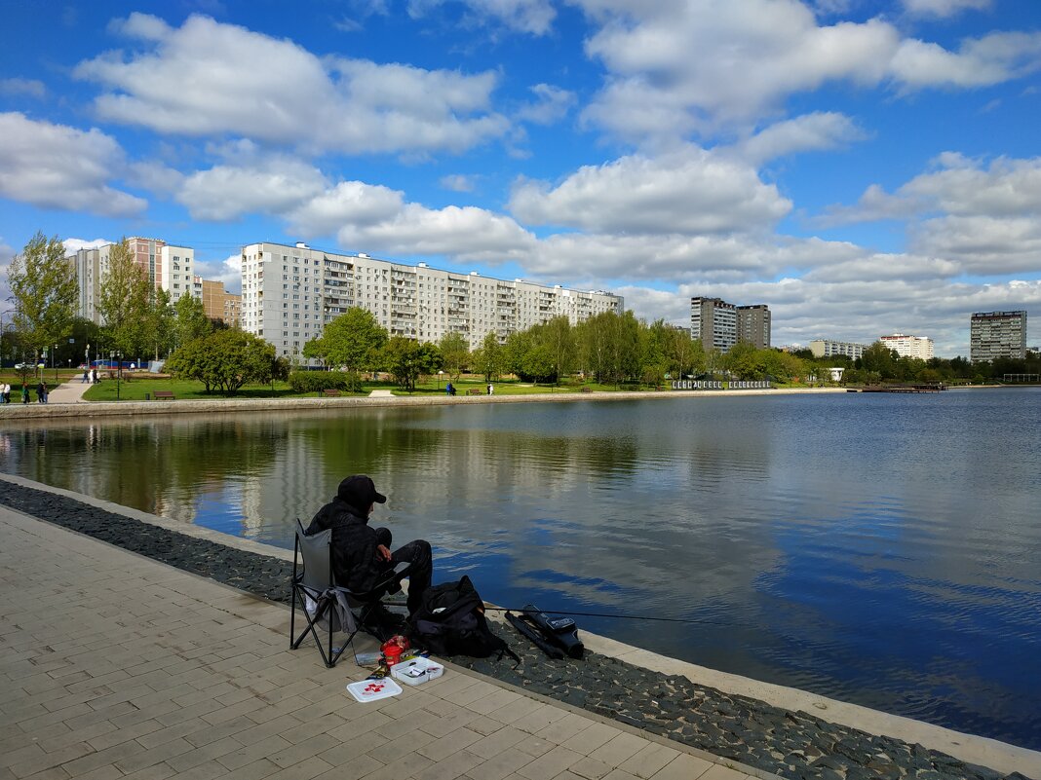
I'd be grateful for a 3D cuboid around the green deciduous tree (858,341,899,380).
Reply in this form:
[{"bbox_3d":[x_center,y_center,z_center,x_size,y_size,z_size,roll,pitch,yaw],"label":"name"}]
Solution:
[{"bbox_3d":[144.315,-11.552,289.898,15.000,16.057,14.000,0,1,0],"label":"green deciduous tree"}]

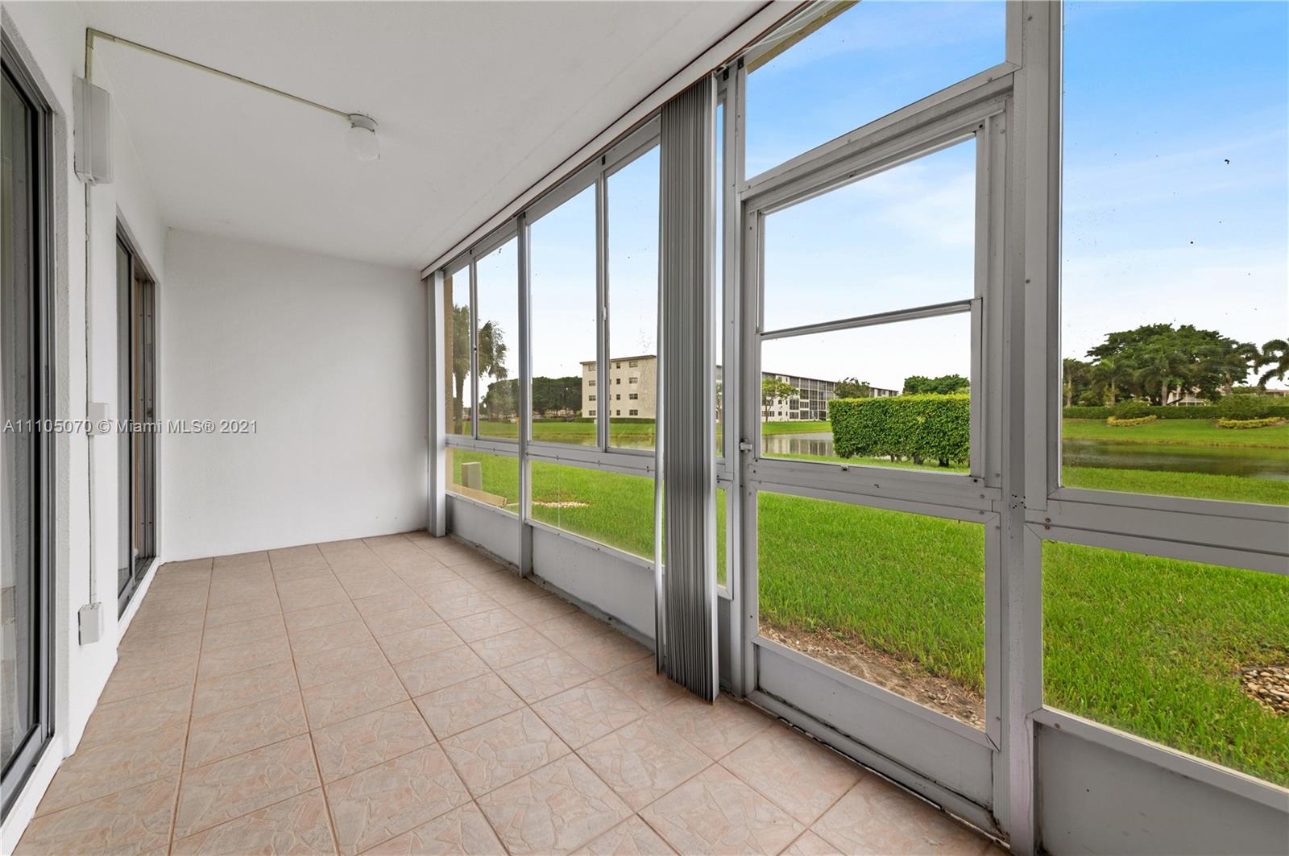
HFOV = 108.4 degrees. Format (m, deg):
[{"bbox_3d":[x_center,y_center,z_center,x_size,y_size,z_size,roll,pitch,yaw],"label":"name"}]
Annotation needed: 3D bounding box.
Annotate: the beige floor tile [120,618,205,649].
[{"bbox_3d":[-2.456,1.027,2.395,0.282,0.010,0.315,0,0,-40],"label":"beige floor tile"}]

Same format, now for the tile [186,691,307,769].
[{"bbox_3d":[-1.384,1.050,1.633,0.323,0.010,0.323,1,0,-41],"label":"tile"}]

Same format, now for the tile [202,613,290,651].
[{"bbox_3d":[-2.013,1.033,2.344,0.315,0.010,0.315,0,0,-40],"label":"tile"}]

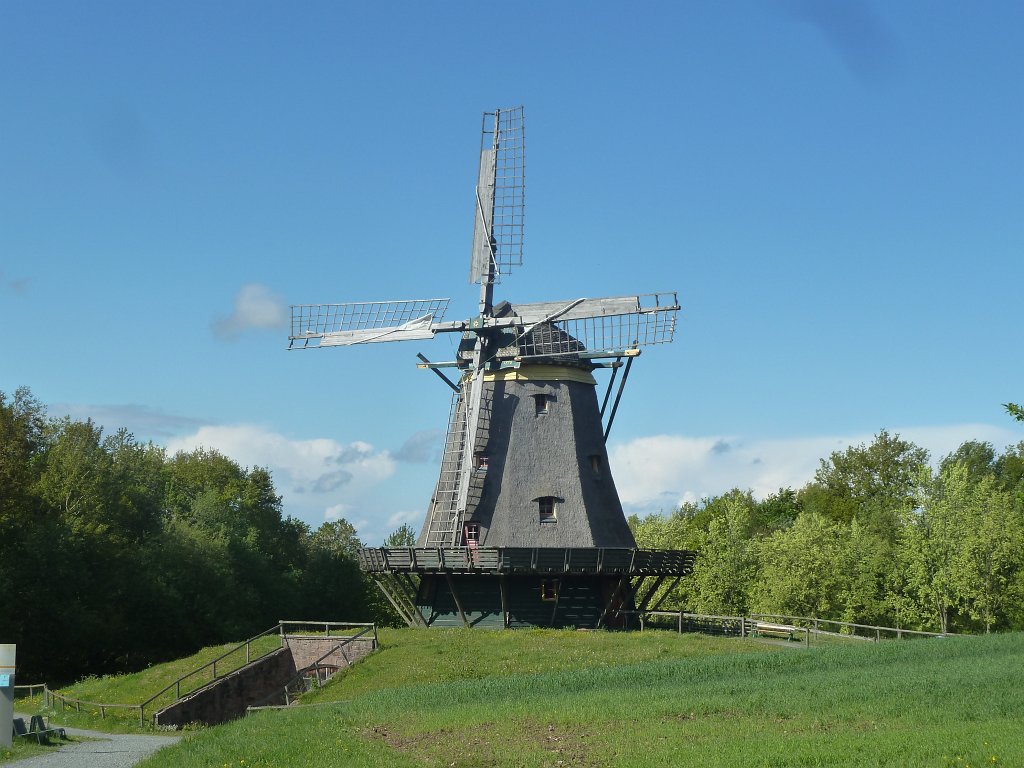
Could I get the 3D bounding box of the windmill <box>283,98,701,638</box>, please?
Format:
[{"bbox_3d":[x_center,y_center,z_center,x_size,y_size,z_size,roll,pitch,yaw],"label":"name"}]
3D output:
[{"bbox_3d":[0.770,-0.740,91.670,21.900,25.110,16.000,-3,-7,30],"label":"windmill"}]

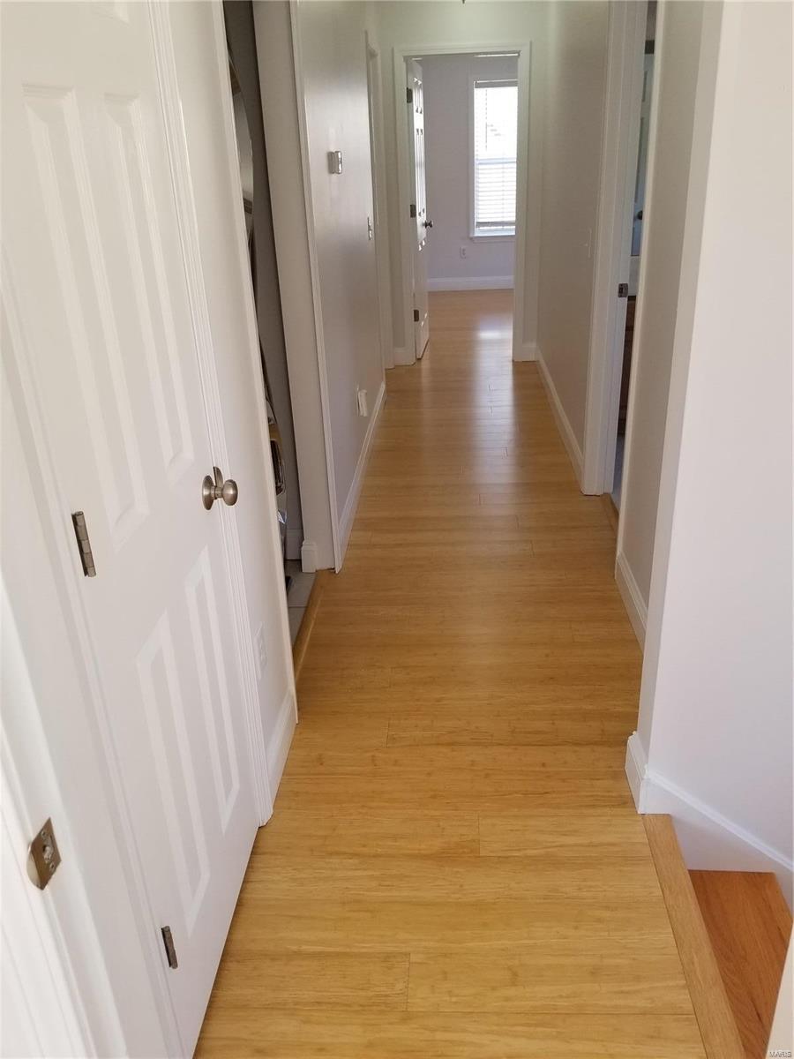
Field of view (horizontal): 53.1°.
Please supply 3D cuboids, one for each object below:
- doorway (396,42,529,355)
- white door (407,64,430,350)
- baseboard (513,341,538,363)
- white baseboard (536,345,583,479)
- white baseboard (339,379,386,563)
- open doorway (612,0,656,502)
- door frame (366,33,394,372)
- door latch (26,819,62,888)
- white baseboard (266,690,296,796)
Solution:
[{"bbox_3d":[0.470,-2.253,5.701,0.890,2.100,0.130,0,26,4],"label":"doorway"},{"bbox_3d":[0.188,-2.420,6.119,0.037,2.030,0.760,3,26,9],"label":"white door"},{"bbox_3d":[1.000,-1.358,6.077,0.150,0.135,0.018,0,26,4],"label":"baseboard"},{"bbox_3d":[0.985,-0.804,4.933,0.016,0.135,2.480,0,26,4],"label":"white baseboard"},{"bbox_3d":[-0.166,-0.436,4.234,0.016,0.140,2.480,0,26,4],"label":"white baseboard"},{"bbox_3d":[0.901,-0.928,2.973,0.130,2.070,0.830,0,26,4],"label":"open doorway"},{"bbox_3d":[-0.127,-2.029,5.261,0.120,2.110,0.880,0,26,4],"label":"door frame"},{"bbox_3d":[-0.345,0.326,0.790,0.010,0.058,0.042,0,26,4],"label":"door latch"},{"bbox_3d":[-0.302,0.547,2.060,0.016,0.132,0.305,-1,25,5],"label":"white baseboard"}]

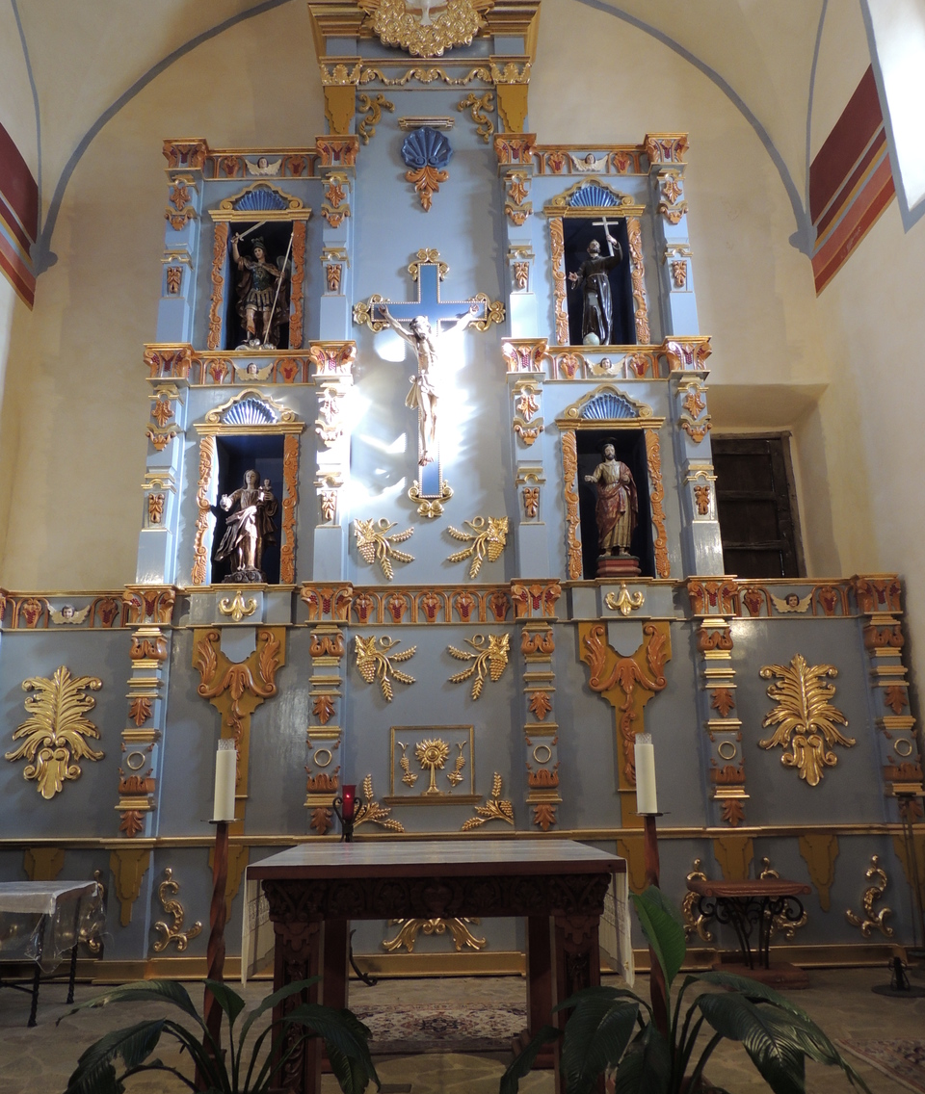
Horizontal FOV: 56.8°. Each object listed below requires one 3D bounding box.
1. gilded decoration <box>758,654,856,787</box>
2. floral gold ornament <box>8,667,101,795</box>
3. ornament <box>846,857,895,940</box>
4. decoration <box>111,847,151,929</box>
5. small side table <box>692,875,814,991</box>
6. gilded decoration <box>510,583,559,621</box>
[{"bbox_3d":[2.563,1.289,6.410,0.724,0.975,0.100,-1,-15,-1],"label":"gilded decoration"},{"bbox_3d":[-3.066,1.403,6.461,0.743,0.977,0.080,-1,-15,-1],"label":"floral gold ornament"},{"bbox_3d":[2.931,2.538,6.203,0.348,0.560,0.060,-1,-15,-1],"label":"ornament"},{"bbox_3d":[-2.359,2.406,6.057,0.302,0.531,0.050,-1,-15,-1],"label":"decoration"},{"bbox_3d":[1.952,2.589,5.737,0.674,0.635,0.466,-1,-15,-1],"label":"small side table"},{"bbox_3d":[0.564,0.425,6.649,0.379,0.333,0.190,-1,-15,-1],"label":"gilded decoration"}]

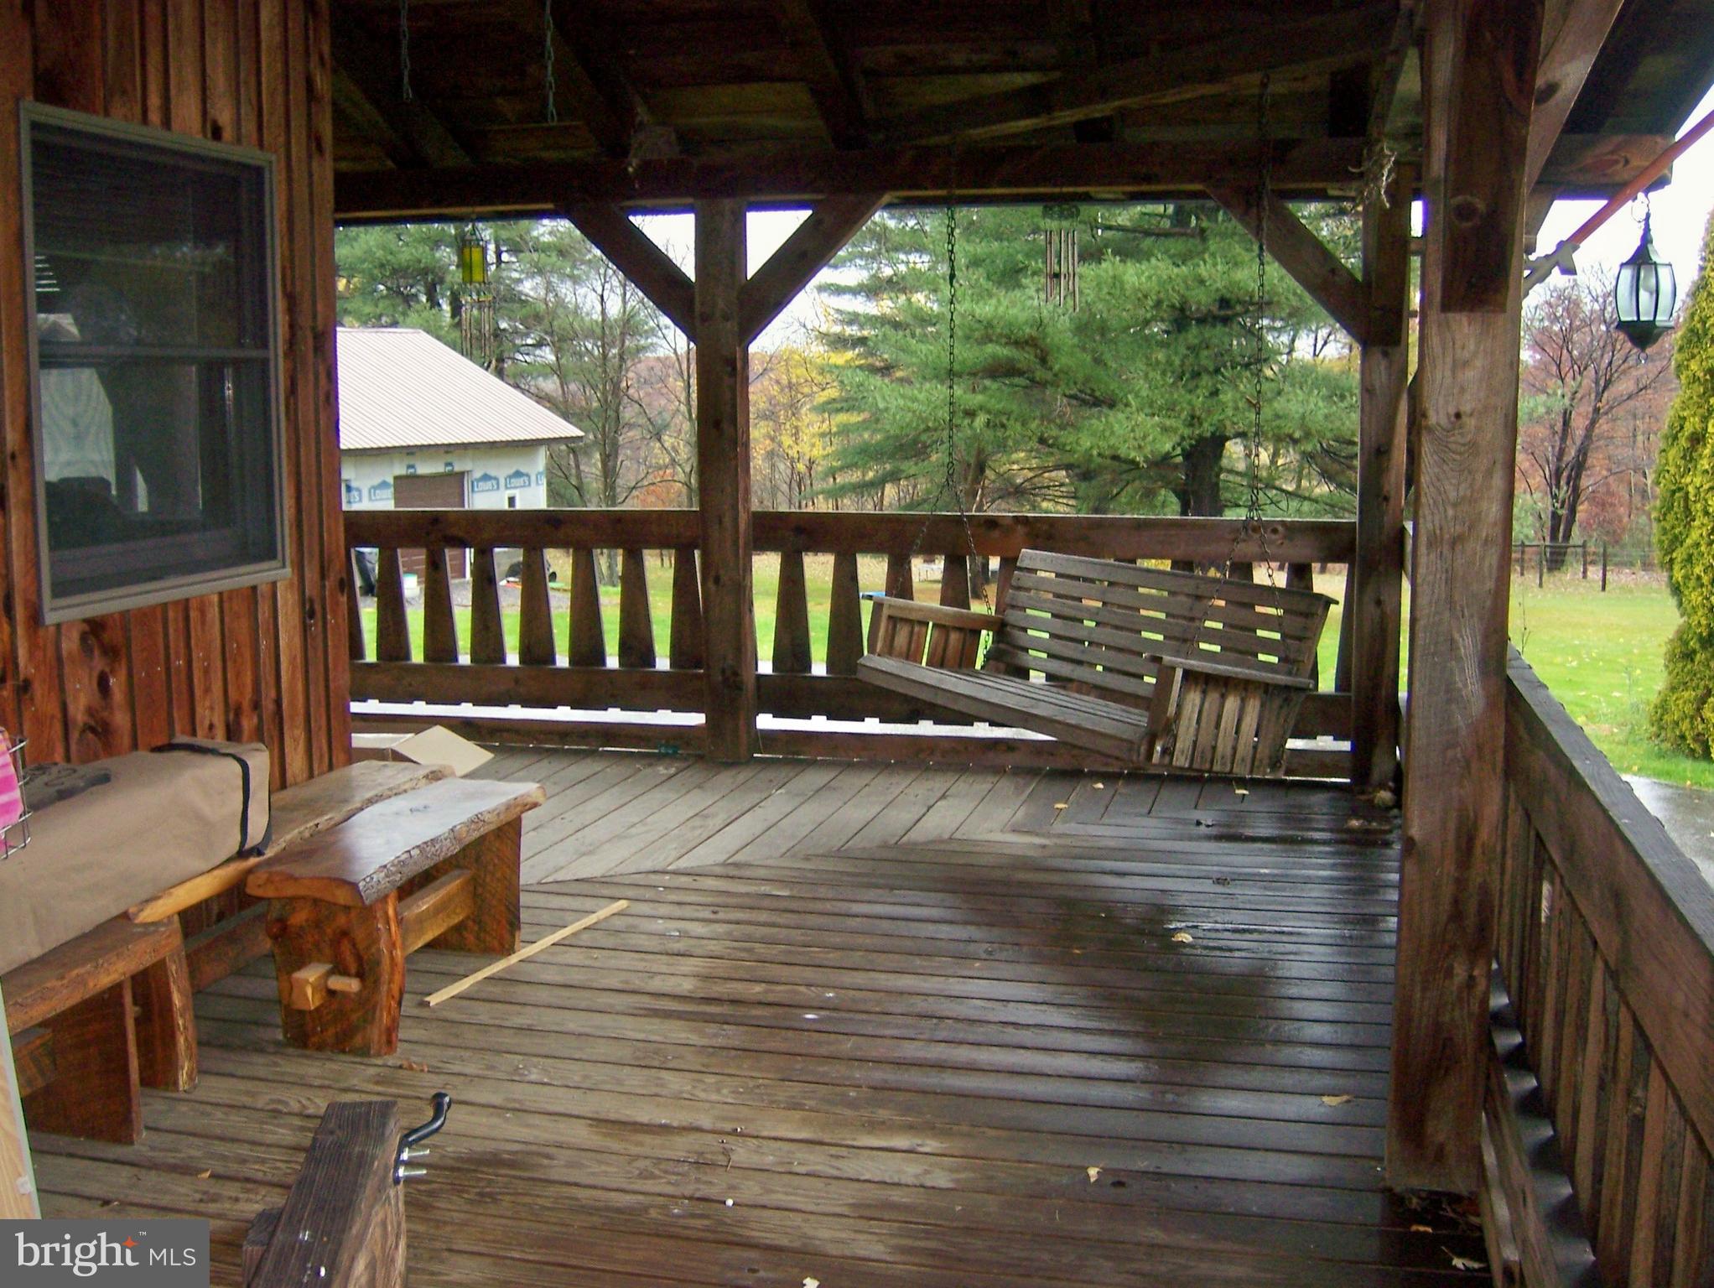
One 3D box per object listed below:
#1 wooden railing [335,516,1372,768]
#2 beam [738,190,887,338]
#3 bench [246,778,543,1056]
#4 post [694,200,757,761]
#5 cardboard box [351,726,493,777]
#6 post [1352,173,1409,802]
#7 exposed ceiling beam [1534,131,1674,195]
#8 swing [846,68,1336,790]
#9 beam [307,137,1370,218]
[{"bbox_3d":[-0.169,-0.037,7.002,4.180,0.945,0.090,2,9,14],"label":"wooden railing"},{"bbox_3d":[-0.219,-1.451,6.678,0.800,0.133,0.135,-44,-4,16],"label":"beam"},{"bbox_3d":[-1.074,0.638,4.284,0.330,0.415,0.950,2,9,14],"label":"bench"},{"bbox_3d":[-0.499,-0.612,6.877,0.163,2.120,0.163,2,9,14],"label":"post"},{"bbox_3d":[-1.610,0.436,6.199,0.680,0.260,0.420,2,9,14],"label":"cardboard box"},{"bbox_3d":[1.844,-0.558,6.290,0.161,2.150,0.163,2,9,14],"label":"post"},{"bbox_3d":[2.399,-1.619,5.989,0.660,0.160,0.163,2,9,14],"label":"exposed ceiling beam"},{"bbox_3d":[0.734,-0.693,5.857,0.780,2.090,1.620,-6,10,-31],"label":"swing"},{"bbox_3d":[-0.152,-1.734,6.620,4.100,0.175,0.163,2,9,14],"label":"beam"}]

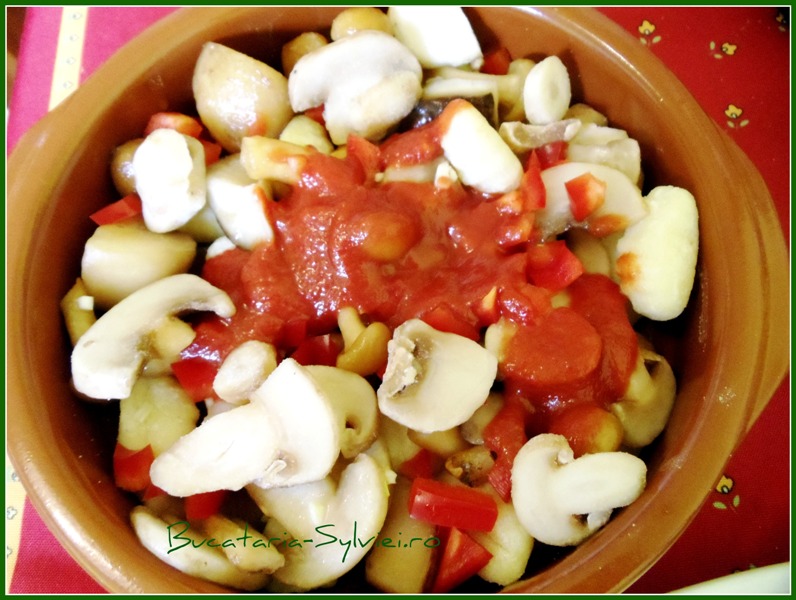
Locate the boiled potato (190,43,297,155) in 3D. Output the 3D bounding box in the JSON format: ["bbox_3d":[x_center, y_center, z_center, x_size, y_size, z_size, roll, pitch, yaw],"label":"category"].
[{"bbox_3d":[-0.057,-0.074,0.371,0.030,0.029,0.040,-27,96,-13],"label":"boiled potato"}]

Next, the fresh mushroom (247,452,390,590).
[{"bbox_3d":[-0.025,0.068,0.316,0.038,0.014,0.043,42,79,0],"label":"fresh mushroom"}]

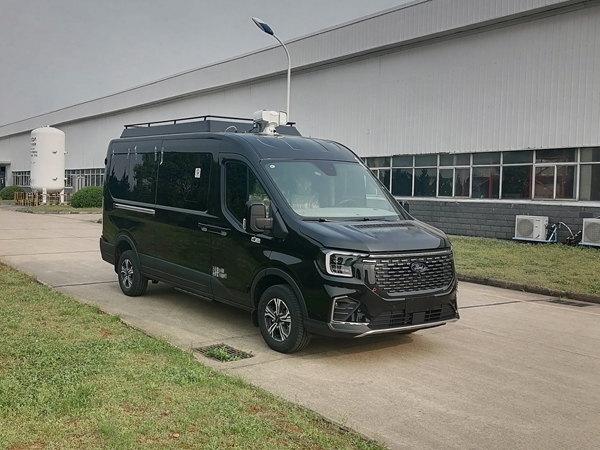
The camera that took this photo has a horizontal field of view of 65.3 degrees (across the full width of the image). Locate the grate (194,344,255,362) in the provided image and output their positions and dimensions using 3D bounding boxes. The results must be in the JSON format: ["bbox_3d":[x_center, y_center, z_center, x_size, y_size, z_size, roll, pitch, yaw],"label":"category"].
[{"bbox_3d":[-0.753,1.277,4.631,0.480,0.035,0.350,5,5,44],"label":"grate"}]

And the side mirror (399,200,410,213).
[{"bbox_3d":[1.366,-0.140,6.305,0.170,0.330,0.260,5,5,44],"label":"side mirror"}]

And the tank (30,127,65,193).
[{"bbox_3d":[-22.602,-5.474,42.000,2.700,6.550,2.700,5,5,44],"label":"tank"}]

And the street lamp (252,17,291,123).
[{"bbox_3d":[-0.785,-2.320,12.651,0.320,5.980,1.510,5,5,44],"label":"street lamp"}]

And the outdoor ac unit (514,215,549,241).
[{"bbox_3d":[8.376,0.082,16.843,0.970,0.800,0.400,5,5,44],"label":"outdoor ac unit"}]

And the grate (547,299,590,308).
[{"bbox_3d":[4.369,1.273,7.577,0.490,0.035,0.380,5,5,44],"label":"grate"}]

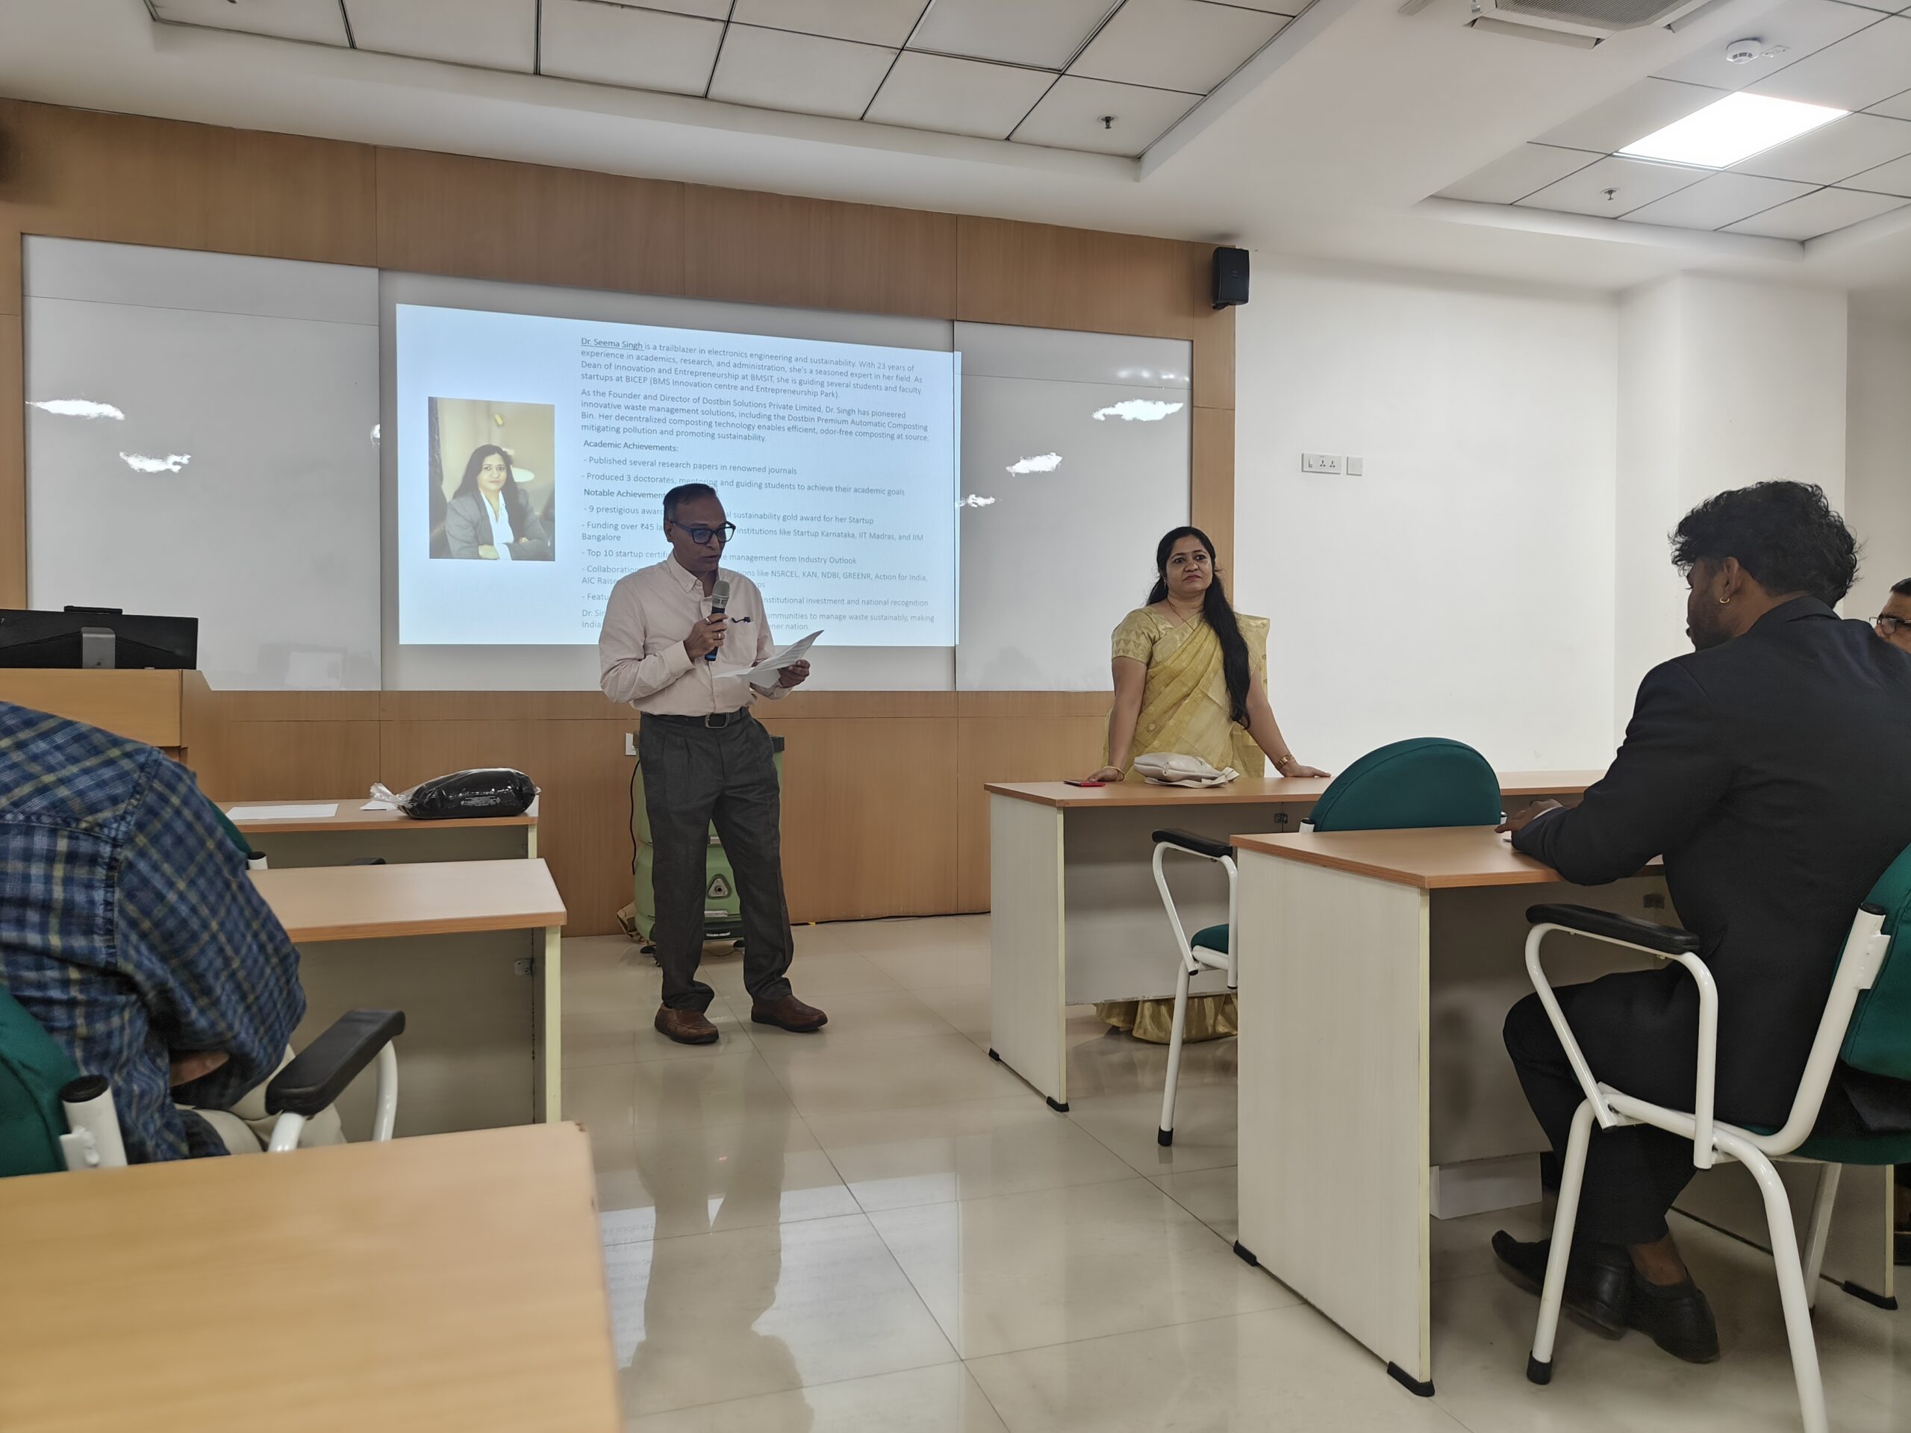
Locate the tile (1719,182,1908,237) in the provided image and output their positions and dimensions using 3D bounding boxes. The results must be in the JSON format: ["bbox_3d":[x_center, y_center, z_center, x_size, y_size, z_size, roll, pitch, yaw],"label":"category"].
[{"bbox_3d":[4.051,-2.351,6.237,0.585,0.020,0.582,0,1,-18],"label":"tile"}]

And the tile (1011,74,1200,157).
[{"bbox_3d":[0.582,-2.324,5.132,0.590,0.020,0.582,0,1,-18],"label":"tile"}]

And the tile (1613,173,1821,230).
[{"bbox_3d":[3.488,-2.346,6.054,0.600,0.020,0.582,0,1,-18],"label":"tile"}]

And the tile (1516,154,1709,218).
[{"bbox_3d":[2.917,-2.342,5.868,0.600,0.020,0.582,0,1,-18],"label":"tile"}]

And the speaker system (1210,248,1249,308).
[{"bbox_3d":[1.291,-2.056,6.209,0.170,0.280,0.170,0,1,-14],"label":"speaker system"}]

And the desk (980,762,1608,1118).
[{"bbox_3d":[1.321,0.559,3.809,2.450,0.745,0.610,0,1,-18],"label":"desk"}]

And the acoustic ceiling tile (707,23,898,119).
[{"bbox_3d":[-0.554,-2.314,4.762,0.600,0.020,0.582,0,1,-18],"label":"acoustic ceiling tile"}]

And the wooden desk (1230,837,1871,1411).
[{"bbox_3d":[1.012,0.585,2.267,0.905,0.744,0.555,0,1,-18],"label":"wooden desk"}]

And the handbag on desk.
[{"bbox_3d":[0.641,0.148,3.704,0.290,0.095,0.190,0,1,-18],"label":"handbag on desk"}]

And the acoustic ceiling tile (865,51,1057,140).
[{"bbox_3d":[0.016,-2.319,4.948,0.600,0.020,0.582,0,1,-18],"label":"acoustic ceiling tile"}]

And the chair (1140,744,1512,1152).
[{"bbox_3d":[0.801,0.499,2.771,0.600,0.900,0.560,0,1,-18],"label":"chair"}]

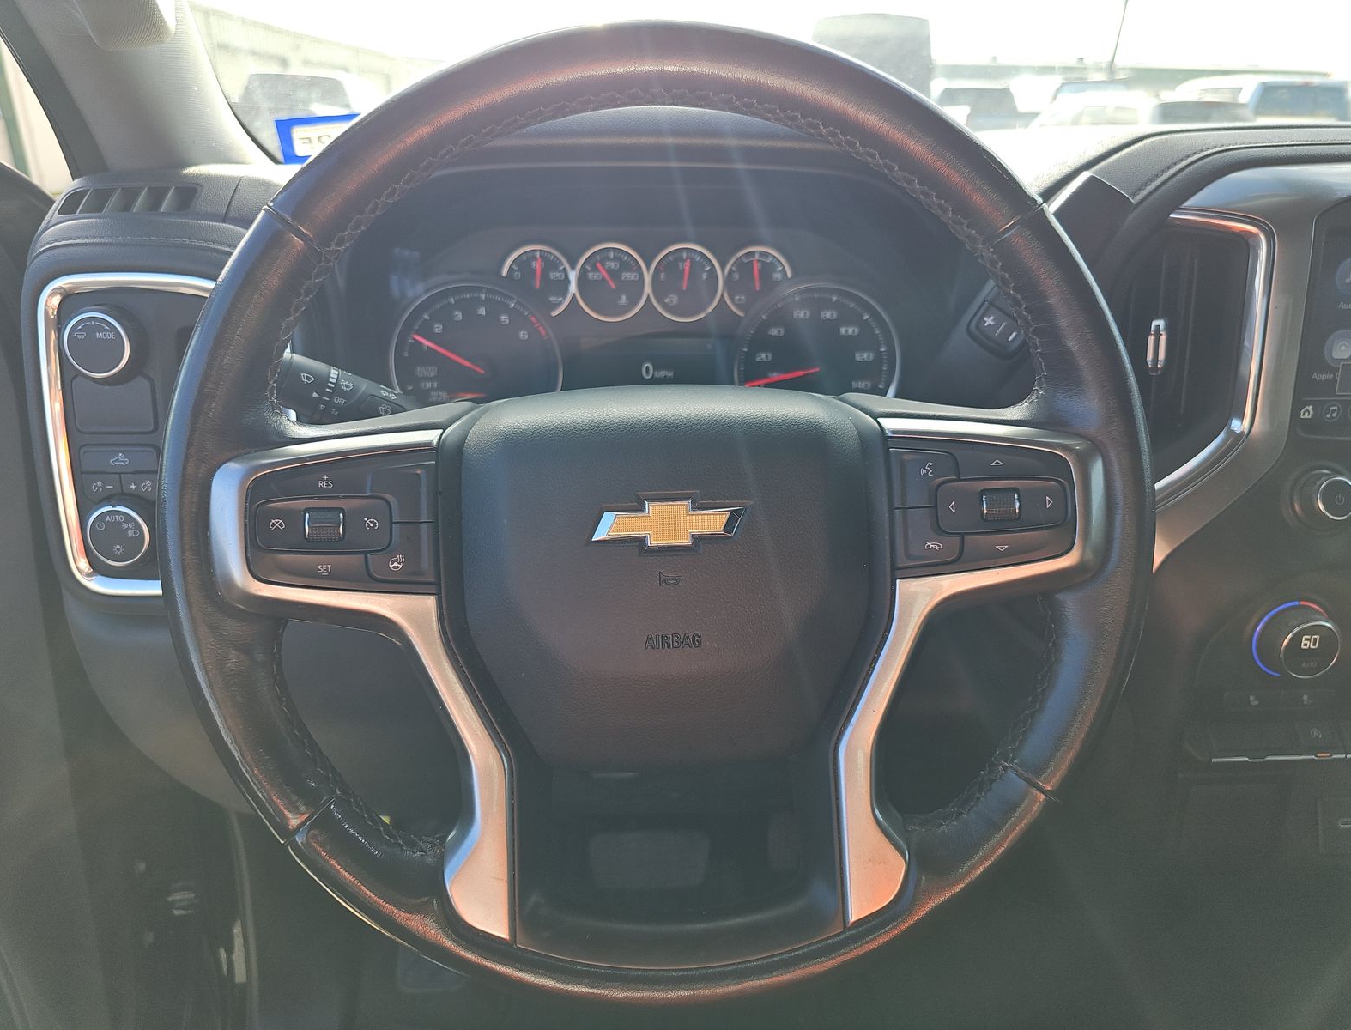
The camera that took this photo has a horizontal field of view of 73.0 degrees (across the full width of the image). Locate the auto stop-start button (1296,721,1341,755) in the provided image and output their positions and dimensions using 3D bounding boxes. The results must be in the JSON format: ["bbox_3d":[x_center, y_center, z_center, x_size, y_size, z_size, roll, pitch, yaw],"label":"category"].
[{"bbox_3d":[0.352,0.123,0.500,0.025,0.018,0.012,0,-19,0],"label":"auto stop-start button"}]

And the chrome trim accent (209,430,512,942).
[{"bbox_3d":[-0.127,0.069,0.368,0.121,0.207,0.033,-2,0,0],"label":"chrome trim accent"}]

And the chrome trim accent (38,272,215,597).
[{"bbox_3d":[-0.295,-0.045,0.505,0.115,0.182,0.035,-1,11,-6],"label":"chrome trim accent"}]

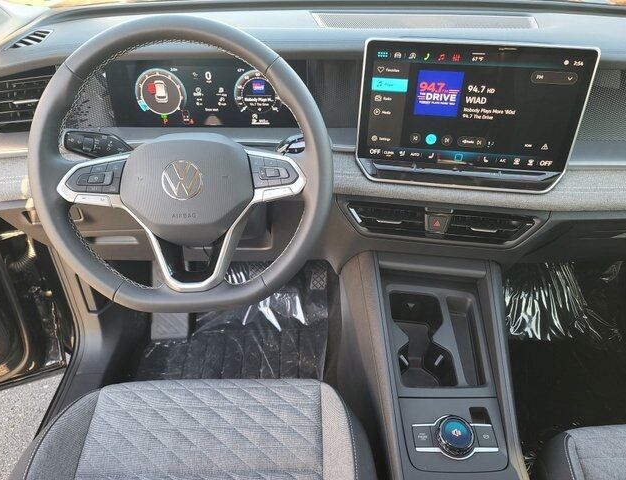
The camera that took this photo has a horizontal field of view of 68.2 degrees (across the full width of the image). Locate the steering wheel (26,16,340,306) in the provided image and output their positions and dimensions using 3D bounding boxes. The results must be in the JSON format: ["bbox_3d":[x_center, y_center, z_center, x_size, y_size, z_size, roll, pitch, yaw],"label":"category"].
[{"bbox_3d":[-0.160,-0.085,0.591,0.372,0.365,0.080,-1,12,-1],"label":"steering wheel"}]

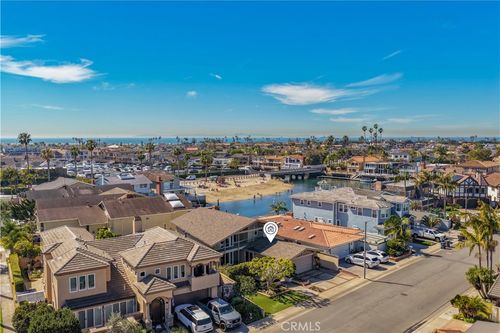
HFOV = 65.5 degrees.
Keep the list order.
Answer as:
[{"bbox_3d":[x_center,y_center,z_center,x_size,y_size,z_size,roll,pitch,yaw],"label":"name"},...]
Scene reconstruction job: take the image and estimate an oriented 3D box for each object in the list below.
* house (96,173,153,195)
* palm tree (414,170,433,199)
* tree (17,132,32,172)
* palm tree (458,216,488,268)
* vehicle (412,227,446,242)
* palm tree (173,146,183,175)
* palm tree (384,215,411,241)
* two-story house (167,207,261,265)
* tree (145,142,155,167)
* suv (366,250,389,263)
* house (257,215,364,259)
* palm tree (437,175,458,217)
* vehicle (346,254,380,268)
[{"bbox_3d":[-35.215,6.054,109.775,12.500,7.200,15.000,-3,5,-30],"label":"house"},{"bbox_3d":[48.950,5.620,110.620,5.140,8.750,5.140,0,4,0],"label":"palm tree"},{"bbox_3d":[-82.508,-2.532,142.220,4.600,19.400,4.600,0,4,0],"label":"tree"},{"bbox_3d":[27.042,10.243,46.716,3.300,8.500,3.300,0,4,0],"label":"palm tree"},{"bbox_3d":[31.720,12.100,69.680,5.700,1.900,2.000,4,6,40],"label":"vehicle"},{"bbox_3d":[-32.148,-1.889,172.357,4.000,13.500,4.000,0,4,0],"label":"palm tree"},{"bbox_3d":[23.519,10.464,61.977,4.000,5.700,4.000,0,4,0],"label":"palm tree"},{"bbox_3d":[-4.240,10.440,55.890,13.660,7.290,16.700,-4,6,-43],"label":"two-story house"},{"bbox_3d":[-54.530,-5.220,211.380,5.180,15.380,5.180,0,4,0],"label":"tree"},{"bbox_3d":[18.440,13.090,58.150,1.800,1.650,4.500,-4,6,-43],"label":"suv"},{"bbox_3d":[8.350,11.000,65.370,11.740,4.760,19.940,-4,6,-43],"label":"house"},{"bbox_3d":[44.040,6.770,86.750,4.480,10.020,4.480,0,4,0],"label":"palm tree"},{"bbox_3d":[16.252,12.986,55.941,1.850,1.580,4.700,-4,6,-43],"label":"vehicle"}]

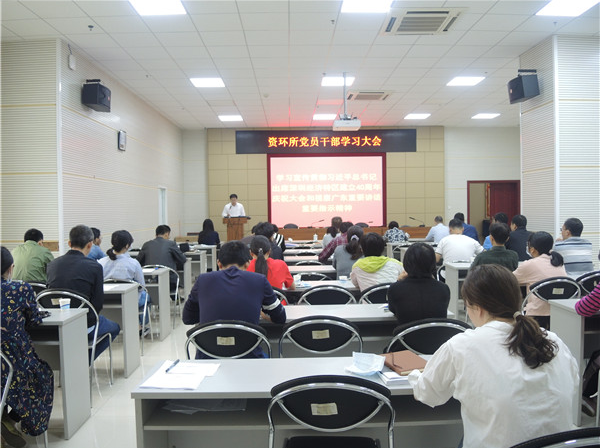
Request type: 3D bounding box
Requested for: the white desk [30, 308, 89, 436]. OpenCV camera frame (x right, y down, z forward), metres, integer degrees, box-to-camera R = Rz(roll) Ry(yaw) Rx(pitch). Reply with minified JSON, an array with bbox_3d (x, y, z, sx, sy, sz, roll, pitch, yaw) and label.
[{"bbox_3d":[-2.181,1.005,3.243,1.400,0.750,0.450,-1,2,-1],"label":"white desk"}]

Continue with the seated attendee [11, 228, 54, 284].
[{"bbox_3d":[-2.320,0.702,4.306,0.500,1.280,0.780,-1,2,2],"label":"seated attendee"}]

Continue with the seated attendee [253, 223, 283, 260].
[{"bbox_3d":[-0.406,0.601,6.340,0.480,1.250,0.700,-1,2,2],"label":"seated attendee"}]

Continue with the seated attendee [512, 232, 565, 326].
[{"bbox_3d":[2.039,0.674,4.272,0.480,1.240,0.750,-1,2,-13],"label":"seated attendee"}]

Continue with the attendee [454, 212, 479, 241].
[{"bbox_3d":[2.905,0.483,8.774,0.500,1.330,0.780,-1,2,-4],"label":"attendee"}]

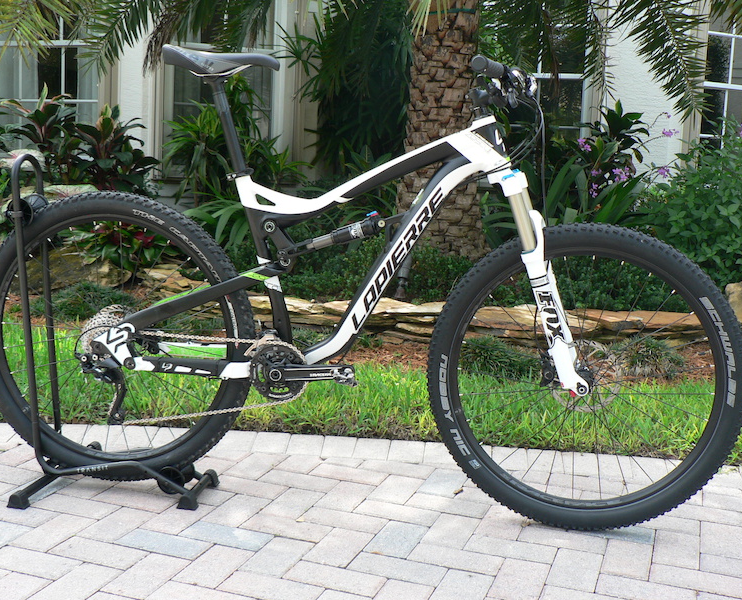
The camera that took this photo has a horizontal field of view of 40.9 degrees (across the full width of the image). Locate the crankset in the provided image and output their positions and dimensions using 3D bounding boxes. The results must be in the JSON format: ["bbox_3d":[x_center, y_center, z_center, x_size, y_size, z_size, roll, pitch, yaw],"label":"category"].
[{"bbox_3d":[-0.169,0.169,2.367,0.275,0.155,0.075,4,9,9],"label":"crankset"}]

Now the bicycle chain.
[{"bbox_3d":[-0.412,0.207,2.412,0.515,0.250,0.020,4,9,9],"label":"bicycle chain"}]

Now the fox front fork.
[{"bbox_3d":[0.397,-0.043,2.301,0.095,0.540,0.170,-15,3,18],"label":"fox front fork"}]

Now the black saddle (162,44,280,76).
[{"bbox_3d":[-0.349,-0.560,2.343,0.280,0.070,0.140,4,9,9],"label":"black saddle"}]

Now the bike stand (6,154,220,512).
[{"bbox_3d":[-0.638,0.063,2.458,0.530,0.830,0.410,4,9,9],"label":"bike stand"}]

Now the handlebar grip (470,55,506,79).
[{"bbox_3d":[0.234,-0.471,2.006,0.034,0.034,0.130,5,9,19],"label":"handlebar grip"}]

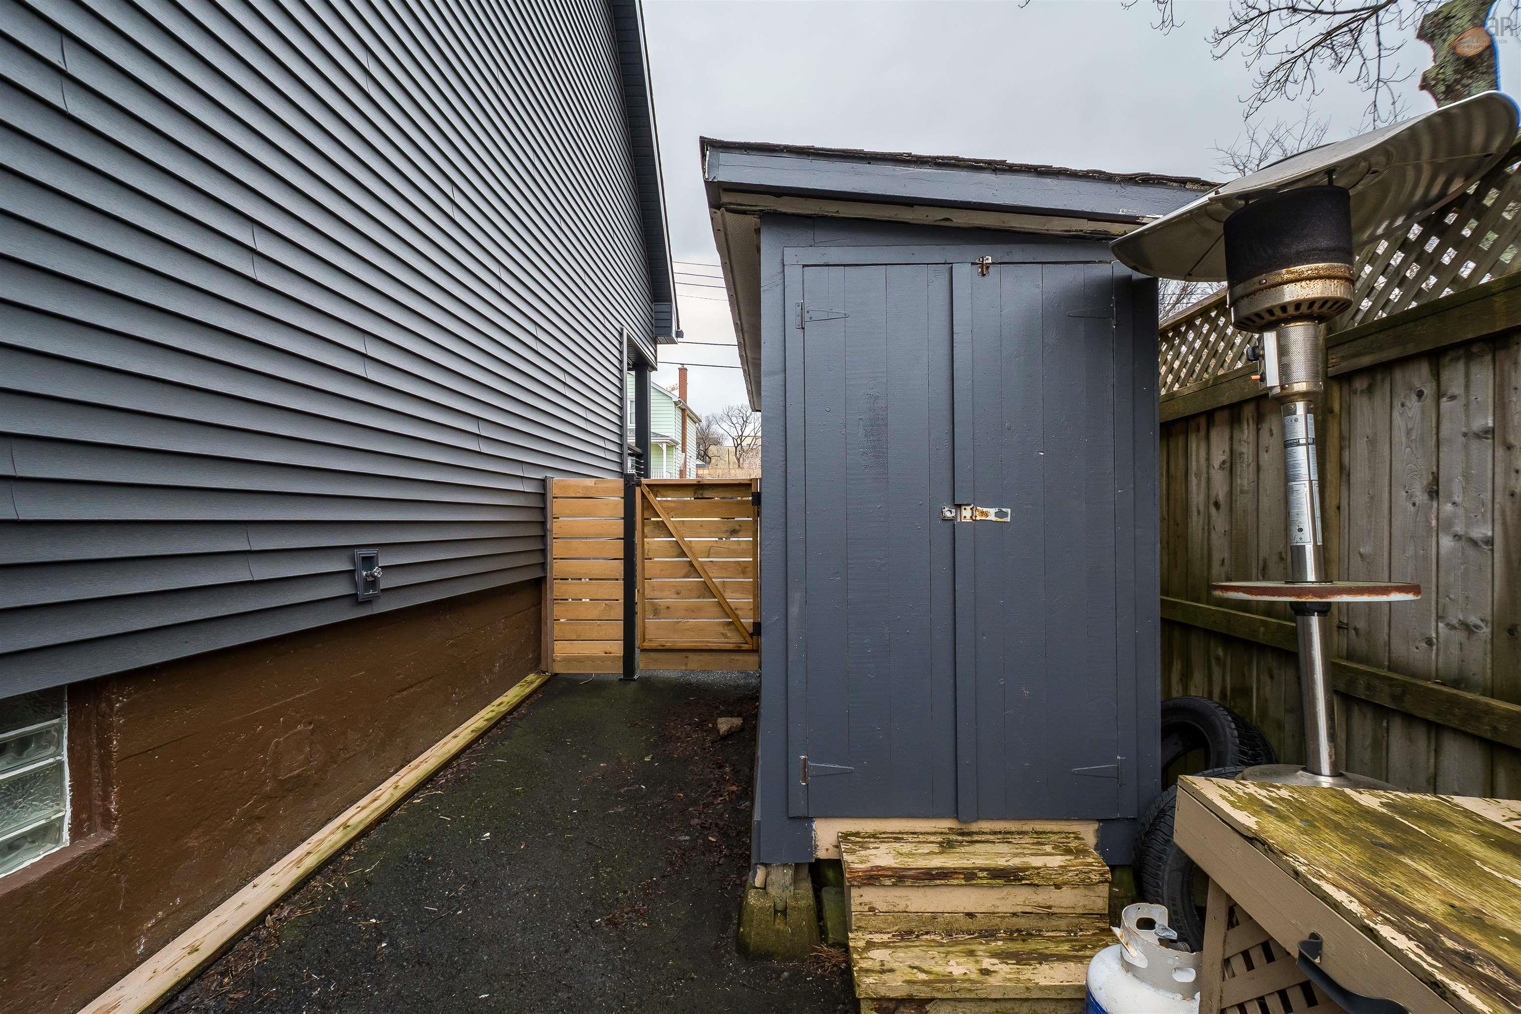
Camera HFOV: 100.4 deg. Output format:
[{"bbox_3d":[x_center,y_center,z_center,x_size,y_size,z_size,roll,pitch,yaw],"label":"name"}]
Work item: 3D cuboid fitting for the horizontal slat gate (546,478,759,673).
[{"bbox_3d":[-0.790,0.512,4.750,1.620,1.460,0.090,0,-1,2],"label":"horizontal slat gate"}]

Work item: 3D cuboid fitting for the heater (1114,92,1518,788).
[{"bbox_3d":[1.475,0.235,1.690,0.820,2.180,0.820,-2,-1,0],"label":"heater"}]

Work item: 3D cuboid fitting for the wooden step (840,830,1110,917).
[{"bbox_3d":[0.595,1.060,1.805,0.720,0.175,0.210,0,-1,1],"label":"wooden step"}]

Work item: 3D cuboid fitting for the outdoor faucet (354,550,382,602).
[{"bbox_3d":[-1.650,0.294,2.706,0.080,0.215,0.125,0,-1,2],"label":"outdoor faucet"}]

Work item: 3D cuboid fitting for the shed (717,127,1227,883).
[{"bbox_3d":[0.612,0.066,3.600,1.460,2.110,3.700,0,-1,1],"label":"shed"}]

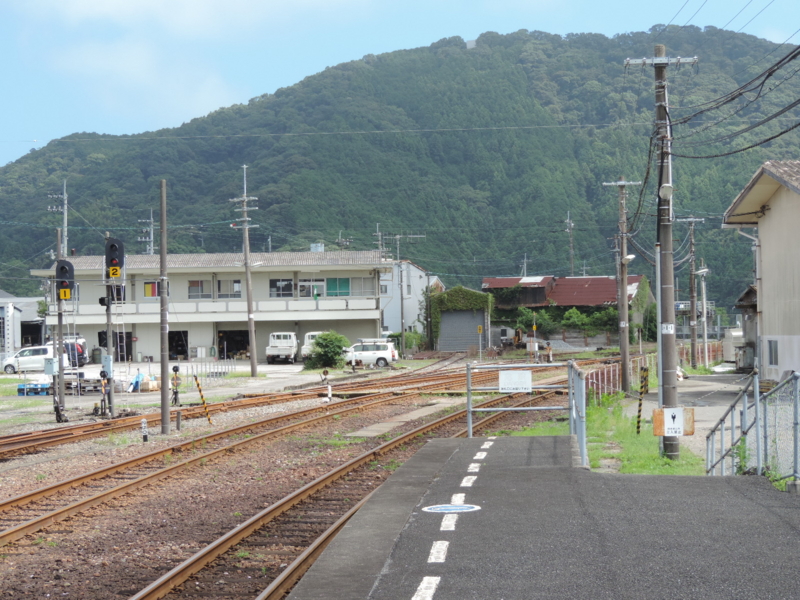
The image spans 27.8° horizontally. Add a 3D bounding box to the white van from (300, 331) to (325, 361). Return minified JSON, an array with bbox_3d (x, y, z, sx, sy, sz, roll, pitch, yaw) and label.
[{"bbox_3d":[-5.311,3.045,103.064,1.650,1.950,4.100,-1,-1,0],"label":"white van"}]

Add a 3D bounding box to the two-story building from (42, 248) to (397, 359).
[{"bbox_3d":[-13.516,0.413,120.059,25.700,8.000,8.200,-1,-1,0],"label":"two-story building"}]

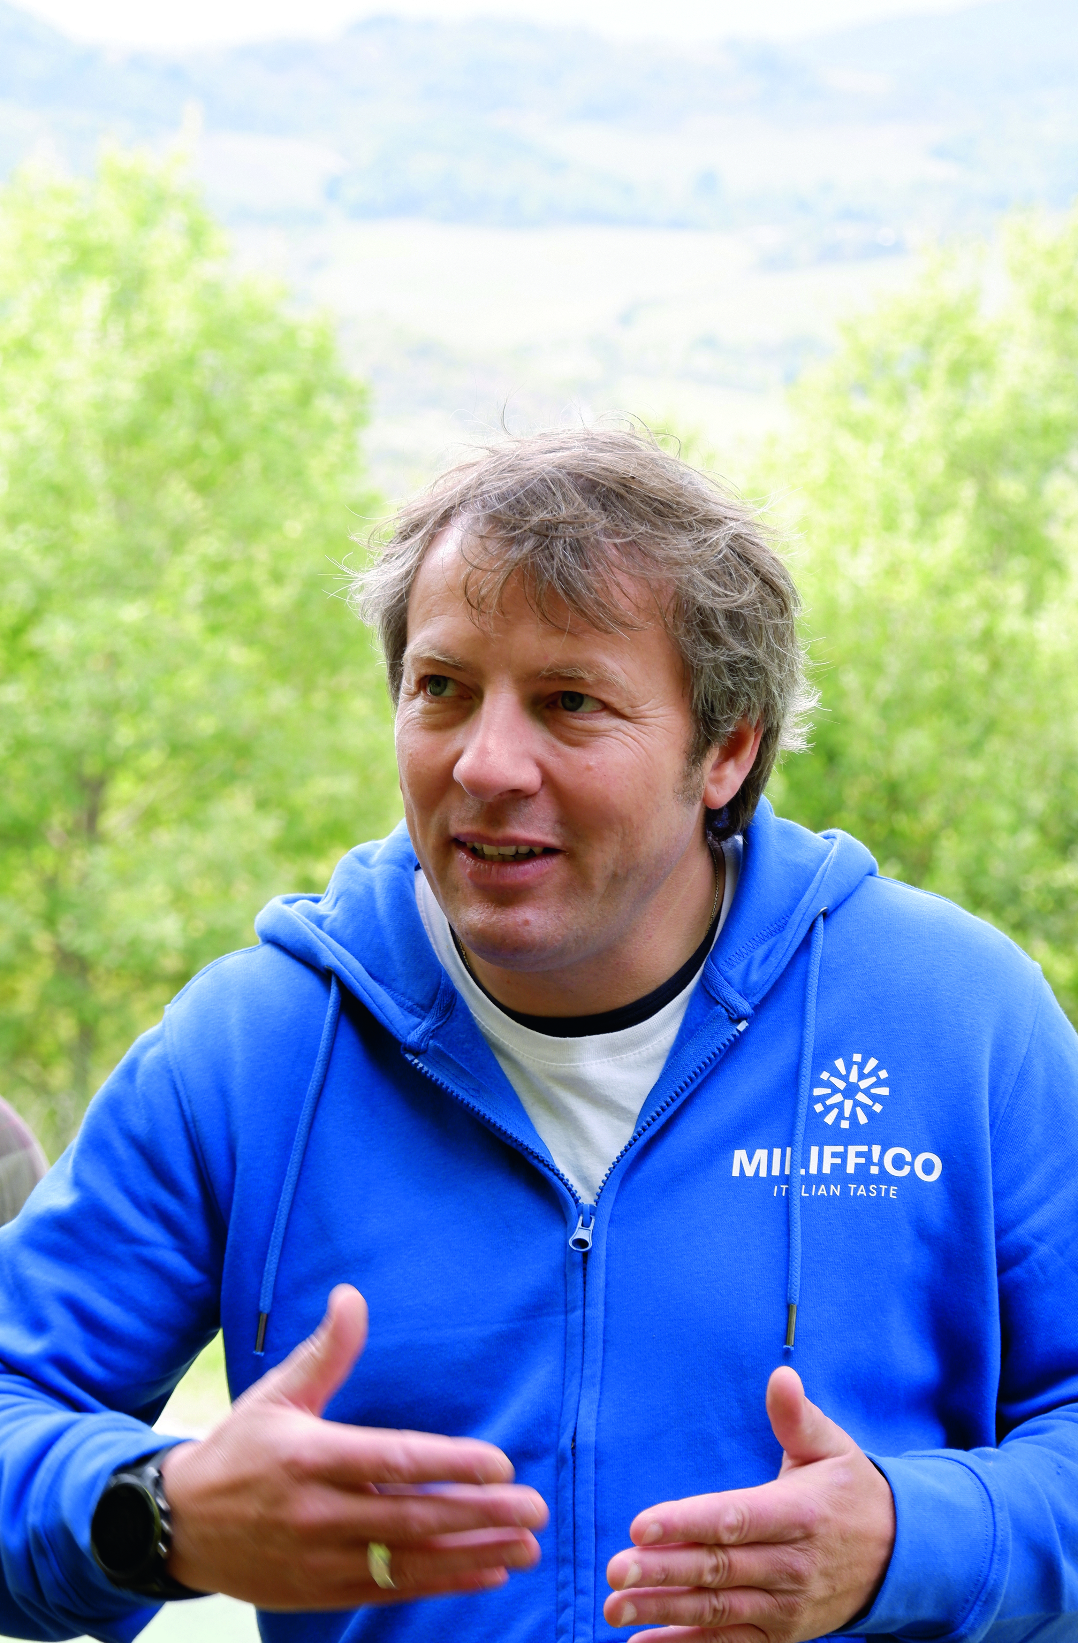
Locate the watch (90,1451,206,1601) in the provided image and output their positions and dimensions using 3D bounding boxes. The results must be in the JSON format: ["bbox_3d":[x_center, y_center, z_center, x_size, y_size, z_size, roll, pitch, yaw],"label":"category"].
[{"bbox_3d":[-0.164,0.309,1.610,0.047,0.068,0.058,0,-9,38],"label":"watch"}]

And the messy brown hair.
[{"bbox_3d":[0.021,-0.085,1.635,0.185,0.185,0.215,6,19,26],"label":"messy brown hair"}]

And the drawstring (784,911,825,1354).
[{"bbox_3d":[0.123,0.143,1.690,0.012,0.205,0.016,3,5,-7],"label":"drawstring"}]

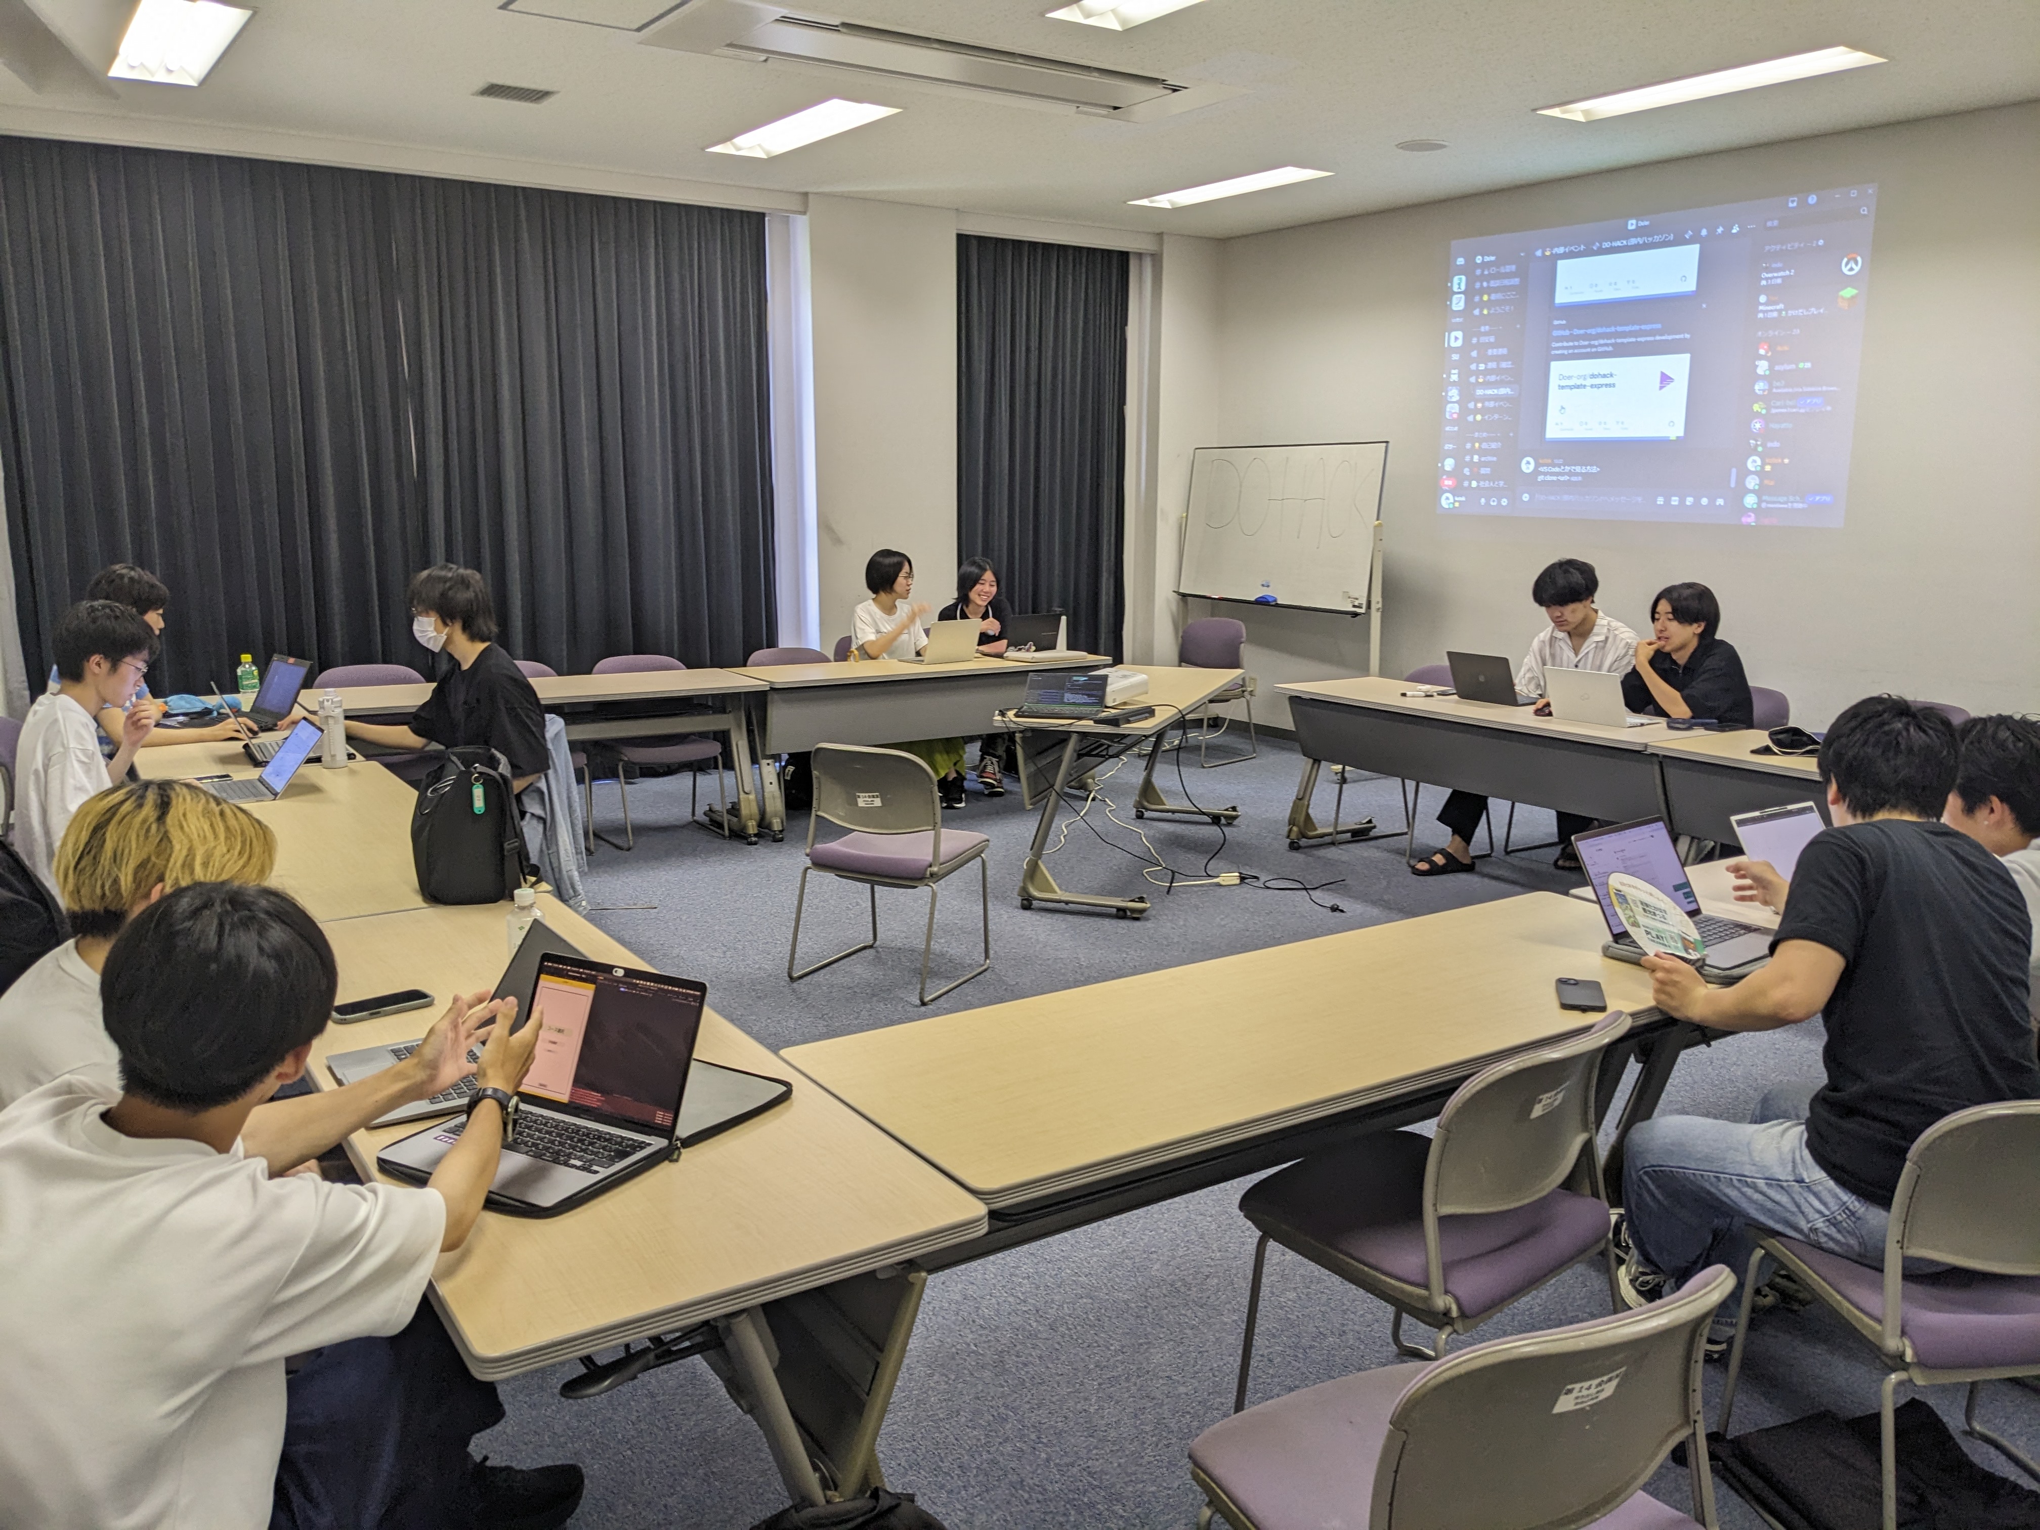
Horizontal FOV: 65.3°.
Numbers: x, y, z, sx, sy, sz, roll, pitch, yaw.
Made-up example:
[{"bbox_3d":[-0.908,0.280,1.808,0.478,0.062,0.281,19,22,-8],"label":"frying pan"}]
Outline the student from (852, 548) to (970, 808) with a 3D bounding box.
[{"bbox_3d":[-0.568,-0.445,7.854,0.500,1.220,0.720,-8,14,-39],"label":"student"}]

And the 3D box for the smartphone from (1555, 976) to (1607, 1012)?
[{"bbox_3d":[0.987,0.404,2.801,0.074,0.011,0.140,3,11,15],"label":"smartphone"}]

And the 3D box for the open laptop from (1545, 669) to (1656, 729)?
[{"bbox_3d":[2.124,-0.248,5.798,0.293,0.209,0.300,-8,13,-37],"label":"open laptop"}]

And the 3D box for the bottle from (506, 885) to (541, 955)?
[{"bbox_3d":[-0.833,0.313,2.692,0.066,0.206,0.066,-7,13,-33],"label":"bottle"}]

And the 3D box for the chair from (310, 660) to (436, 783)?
[{"bbox_3d":[-2.639,0.003,6.629,0.515,0.775,0.520,-7,13,-33],"label":"chair"}]

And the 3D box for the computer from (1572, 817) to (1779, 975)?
[{"bbox_3d":[1.339,0.259,3.190,0.316,0.212,0.335,-8,14,-36],"label":"computer"}]

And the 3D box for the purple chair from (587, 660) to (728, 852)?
[{"bbox_3d":[-1.597,-0.069,7.054,0.510,0.775,0.520,-7,13,-33],"label":"purple chair"}]

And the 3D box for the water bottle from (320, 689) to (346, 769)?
[{"bbox_3d":[-2.087,-0.109,4.835,0.077,0.232,0.077,-7,13,-33],"label":"water bottle"}]

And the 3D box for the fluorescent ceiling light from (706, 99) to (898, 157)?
[{"bbox_3d":[-0.939,-2.718,6.749,0.320,0.080,1.270,-6,13,-33],"label":"fluorescent ceiling light"}]

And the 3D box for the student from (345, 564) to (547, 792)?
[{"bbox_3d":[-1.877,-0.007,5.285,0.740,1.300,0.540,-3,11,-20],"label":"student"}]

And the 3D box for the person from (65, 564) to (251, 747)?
[{"bbox_3d":[-3.010,-0.028,5.419,0.710,1.270,0.490,-8,14,-39],"label":"person"}]

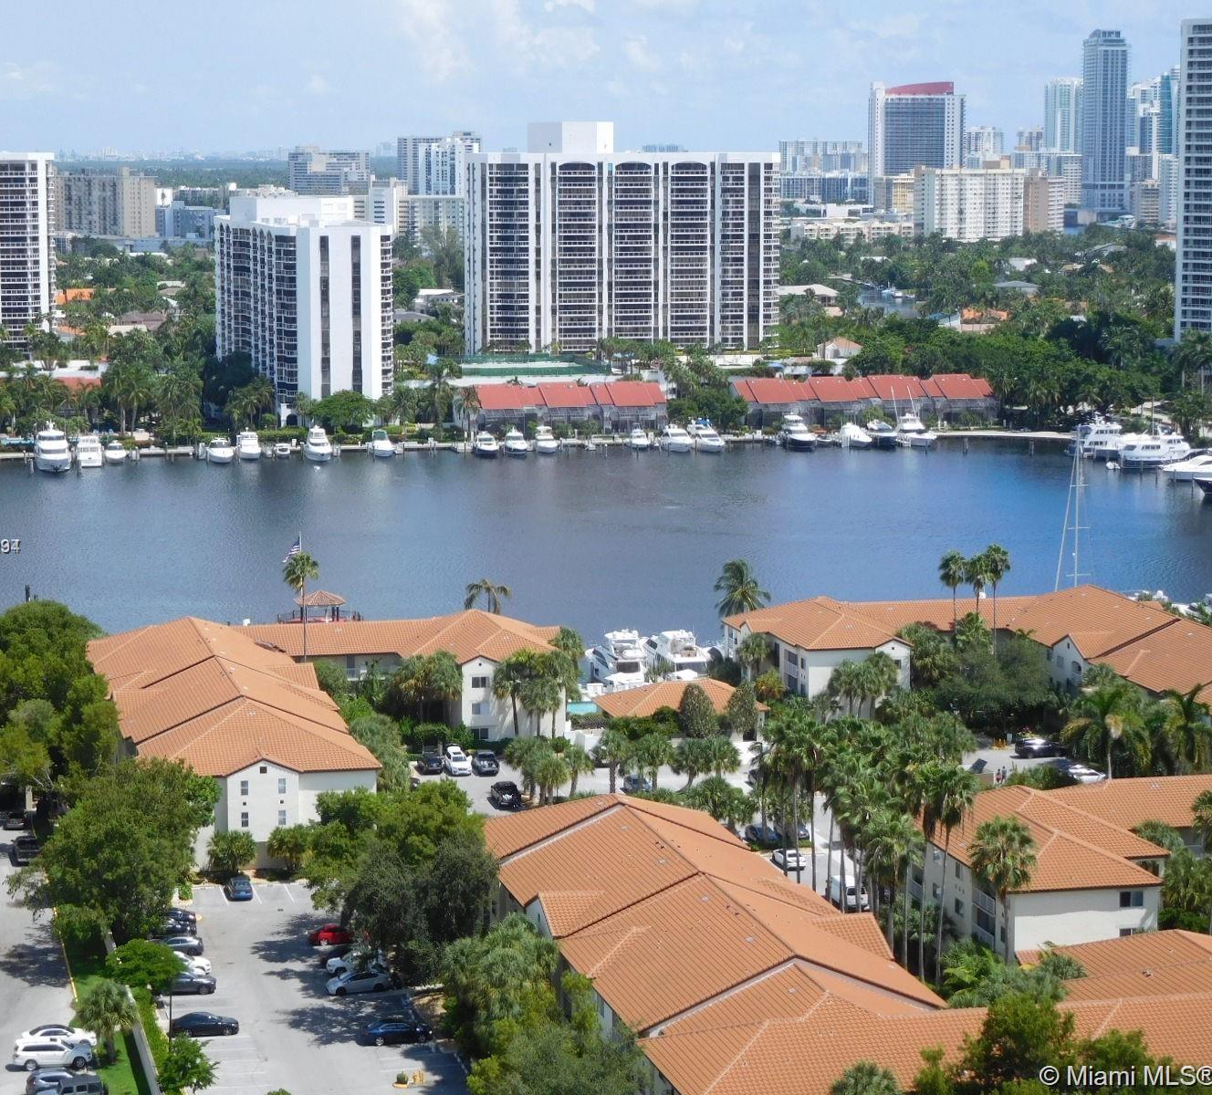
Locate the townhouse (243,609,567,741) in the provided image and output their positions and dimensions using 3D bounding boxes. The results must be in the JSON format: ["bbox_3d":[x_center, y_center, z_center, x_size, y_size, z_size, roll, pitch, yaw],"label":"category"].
[{"bbox_3d":[-21.700,12.657,300.100,31.300,12.200,20.000,-2,8,-15],"label":"townhouse"}]

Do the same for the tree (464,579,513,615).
[{"bbox_3d":[-13.284,9.301,334.292,5.600,11.600,5.600,0,8,0],"label":"tree"}]

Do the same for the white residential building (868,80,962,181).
[{"bbox_3d":[235.423,-298.663,2240.185,72.000,109.000,26.000,-1,8,-5],"label":"white residential building"}]

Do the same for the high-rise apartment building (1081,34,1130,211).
[{"bbox_3d":[382.991,-323.509,2267.087,27.000,151.000,46.000,-1,8,-5],"label":"high-rise apartment building"}]

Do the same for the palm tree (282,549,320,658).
[{"bbox_3d":[-29.818,10.246,290.483,3.500,19.552,3.500,0,8,0],"label":"palm tree"}]

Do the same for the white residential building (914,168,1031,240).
[{"bbox_3d":[213.939,-198.778,1737.450,85.140,47.000,15.500,-7,11,-44],"label":"white residential building"}]

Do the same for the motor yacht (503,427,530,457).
[{"bbox_3d":[-18.304,-21.492,591.870,4.100,4.600,12.500,-1,8,-8],"label":"motor yacht"}]

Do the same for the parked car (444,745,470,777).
[{"bbox_3d":[-14.101,20.211,281.077,1.920,1.700,4.700,-1,8,-11],"label":"parked car"}]

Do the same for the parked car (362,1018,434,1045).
[{"bbox_3d":[-13.703,31.910,195.856,4.750,1.450,1.830,-1,8,-11],"label":"parked car"}]

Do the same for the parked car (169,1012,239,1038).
[{"bbox_3d":[-26.956,31.818,198.403,4.700,1.440,1.810,-1,8,-8],"label":"parked car"}]

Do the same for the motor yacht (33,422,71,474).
[{"bbox_3d":[-107.200,-20.018,571.000,6.500,9.000,27.500,-2,8,-17],"label":"motor yacht"}]

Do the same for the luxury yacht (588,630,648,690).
[{"bbox_3d":[-0.050,12.419,334.000,4.700,6.500,16.000,-2,8,-16],"label":"luxury yacht"}]

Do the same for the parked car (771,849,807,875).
[{"bbox_3d":[15.135,25.421,243.677,1.820,1.440,4.600,-2,8,-14],"label":"parked car"}]

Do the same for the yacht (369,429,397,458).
[{"bbox_3d":[-44.362,-20.884,588.116,3.500,4.400,10.500,-2,8,-17],"label":"yacht"}]

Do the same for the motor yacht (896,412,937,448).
[{"bbox_3d":[63.156,-24.138,601.714,4.600,6.300,14.000,-3,8,-24],"label":"motor yacht"}]

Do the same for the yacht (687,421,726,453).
[{"bbox_3d":[21.600,-22.940,604.410,4.800,5.800,17.500,-2,8,-16],"label":"yacht"}]

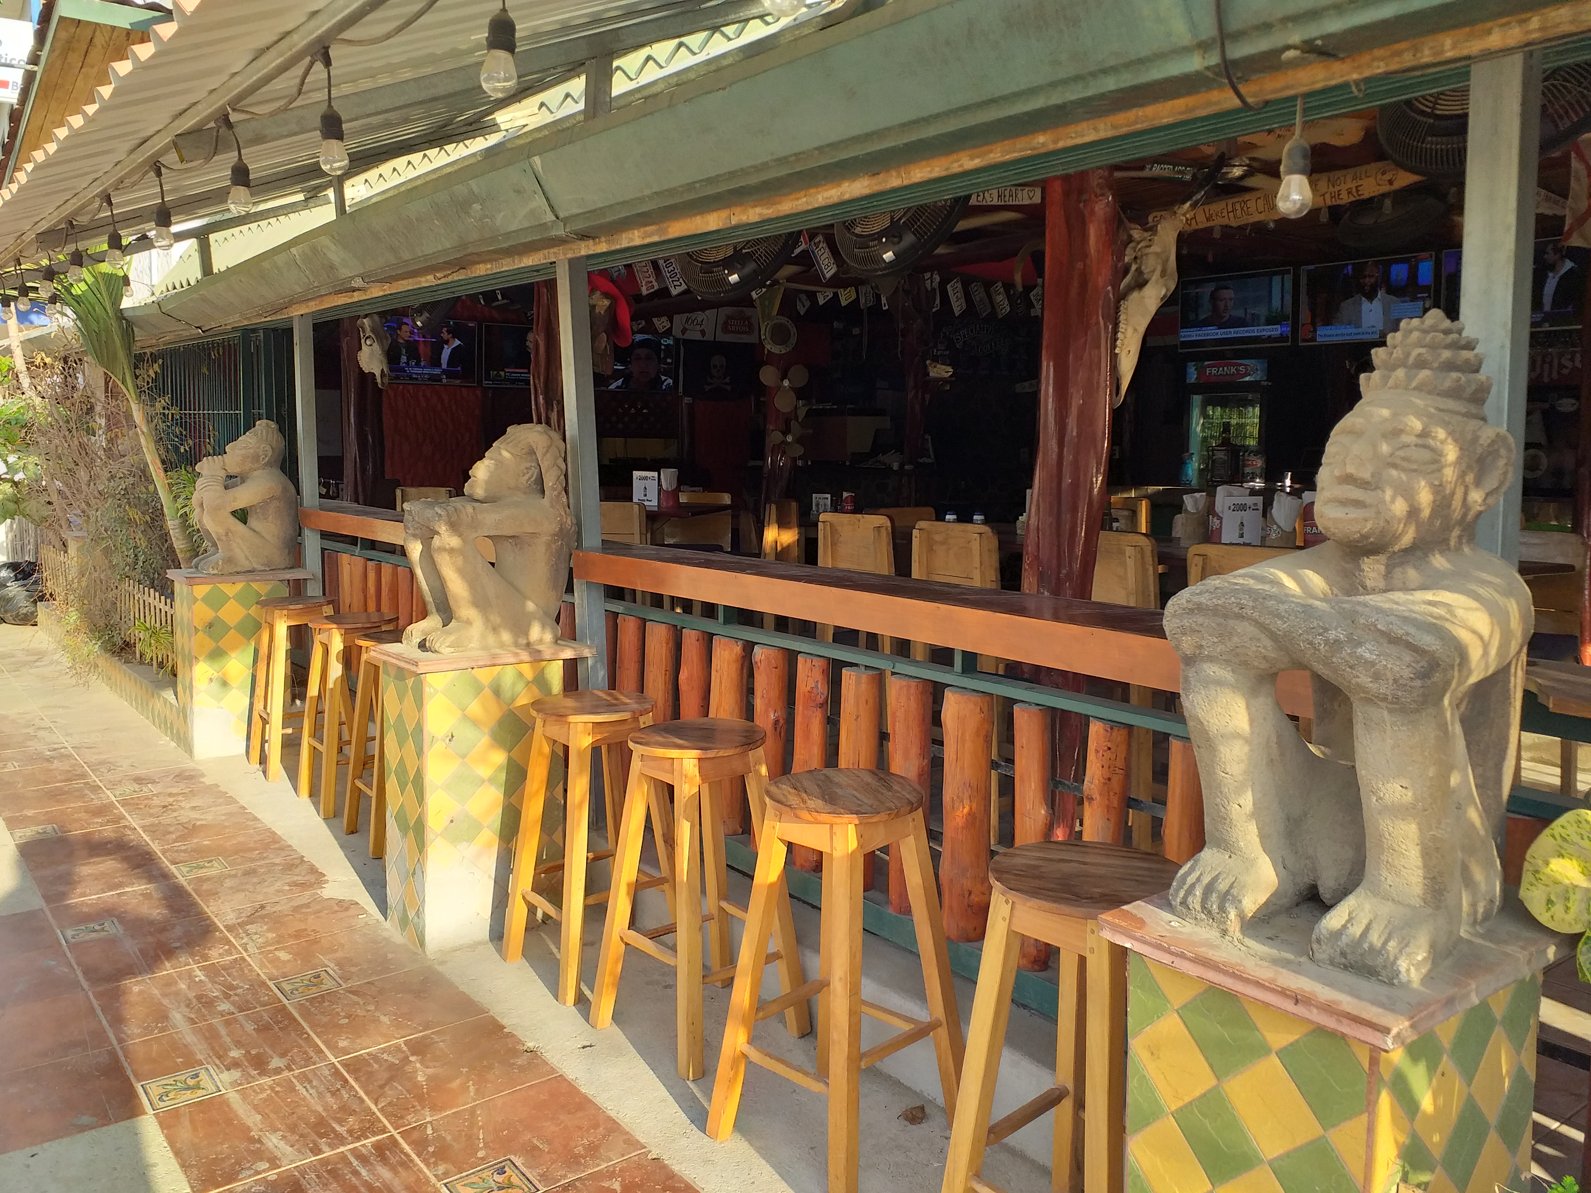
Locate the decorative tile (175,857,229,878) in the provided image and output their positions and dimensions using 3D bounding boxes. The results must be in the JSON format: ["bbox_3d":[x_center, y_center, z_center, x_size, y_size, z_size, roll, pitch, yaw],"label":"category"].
[{"bbox_3d":[-2.151,0.987,4.335,0.152,0.010,0.152,-4,8,-39],"label":"decorative tile"}]

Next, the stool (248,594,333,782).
[{"bbox_3d":[-2.354,0.422,5.692,0.410,0.803,0.410,-4,8,-39],"label":"stool"}]

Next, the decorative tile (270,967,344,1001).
[{"bbox_3d":[-1.257,1.007,3.085,0.140,0.010,0.140,-3,8,-39],"label":"decorative tile"}]

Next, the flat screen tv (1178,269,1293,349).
[{"bbox_3d":[3.292,-2.135,8.937,0.070,0.552,0.921,-6,9,-39],"label":"flat screen tv"}]

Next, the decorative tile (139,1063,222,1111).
[{"bbox_3d":[-1.457,1.170,2.837,0.152,0.010,0.152,-4,8,-39],"label":"decorative tile"}]

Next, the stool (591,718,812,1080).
[{"bbox_3d":[-0.250,0.754,3.127,0.410,0.803,0.410,-4,8,-39],"label":"stool"}]

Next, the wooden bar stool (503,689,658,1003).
[{"bbox_3d":[-0.585,0.702,3.529,0.410,0.803,0.410,-4,8,-39],"label":"wooden bar stool"}]

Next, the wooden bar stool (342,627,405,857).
[{"bbox_3d":[-1.370,0.502,4.250,0.390,0.734,0.370,-6,9,-39],"label":"wooden bar stool"}]

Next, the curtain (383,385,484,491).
[{"bbox_3d":[-2.912,-1.231,9.687,0.827,0.968,0.050,-6,9,-39],"label":"curtain"}]

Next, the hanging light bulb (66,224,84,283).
[{"bbox_3d":[-1.941,-0.924,3.220,0.052,0.157,0.052,-4,8,-39],"label":"hanging light bulb"}]

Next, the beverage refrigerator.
[{"bbox_3d":[3.368,-0.831,8.983,0.640,1.822,0.664,-6,9,-39],"label":"beverage refrigerator"}]

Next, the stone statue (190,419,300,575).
[{"bbox_3d":[-2.505,-0.463,5.427,0.430,0.700,0.300,-6,9,-39],"label":"stone statue"}]

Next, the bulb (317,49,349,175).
[{"bbox_3d":[-0.776,-0.812,2.000,0.048,0.214,0.048,-6,9,-39],"label":"bulb"}]

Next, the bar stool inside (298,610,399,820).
[{"bbox_3d":[-1.707,0.442,4.670,0.390,0.734,0.370,-6,9,-39],"label":"bar stool inside"}]

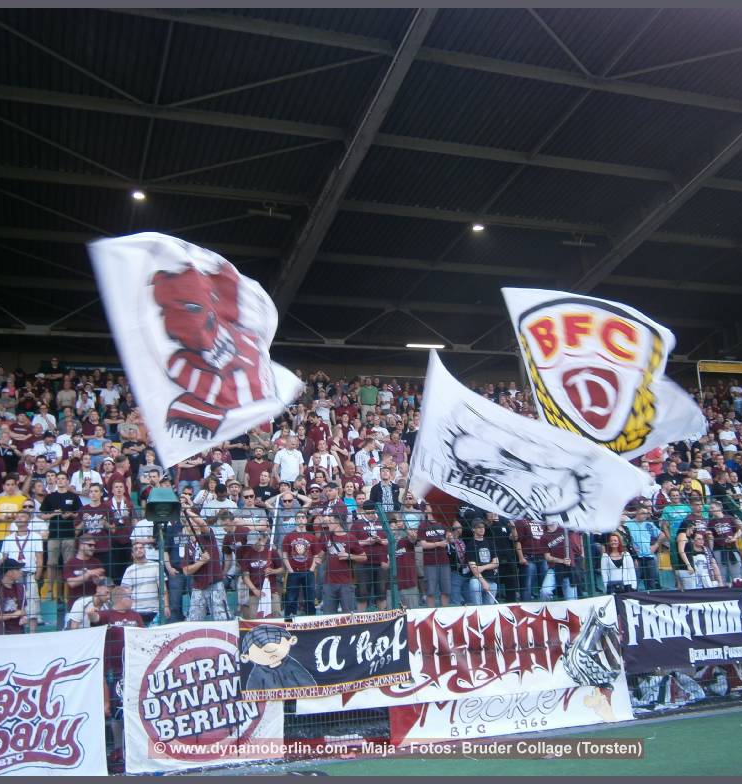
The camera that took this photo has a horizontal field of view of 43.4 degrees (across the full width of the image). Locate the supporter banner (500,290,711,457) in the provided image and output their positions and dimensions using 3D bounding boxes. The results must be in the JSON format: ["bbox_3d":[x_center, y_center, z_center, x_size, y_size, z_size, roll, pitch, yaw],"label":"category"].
[{"bbox_3d":[2.716,-0.204,10.900,2.200,1.850,0.700,-3,-11,3],"label":"supporter banner"}]

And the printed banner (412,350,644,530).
[{"bbox_3d":[1.699,0.530,10.000,2.400,1.800,0.700,-2,-11,-3],"label":"printed banner"}]

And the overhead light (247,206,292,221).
[{"bbox_3d":[-2.468,-4.362,22.800,1.100,0.140,0.150,6,-13,-18],"label":"overhead light"}]

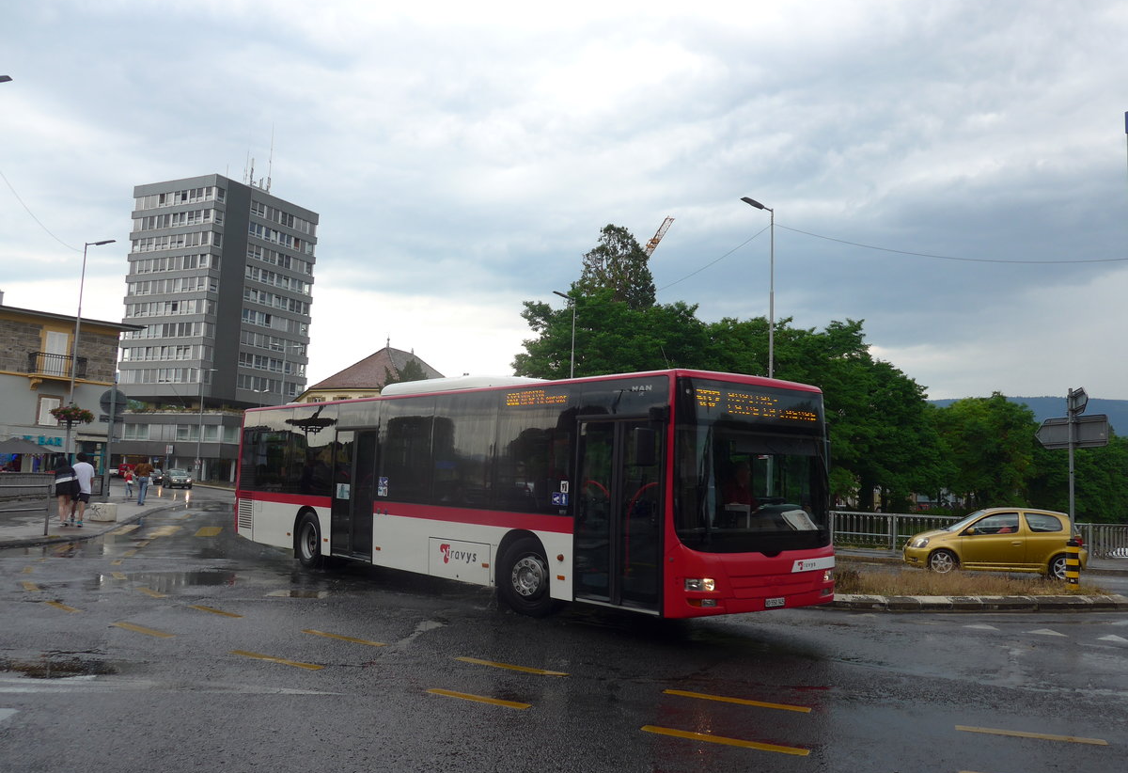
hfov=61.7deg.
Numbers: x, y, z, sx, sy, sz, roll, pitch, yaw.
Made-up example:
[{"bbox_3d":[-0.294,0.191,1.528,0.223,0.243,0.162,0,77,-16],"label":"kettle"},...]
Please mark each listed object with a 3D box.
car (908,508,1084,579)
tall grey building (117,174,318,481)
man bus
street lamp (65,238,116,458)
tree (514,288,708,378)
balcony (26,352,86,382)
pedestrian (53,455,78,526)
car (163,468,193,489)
[{"bbox_3d":[8.920,3.265,19.950,3.615,1.500,1.660,1,-6,8],"label":"car"},{"bbox_3d":[-49.748,-7.160,136.431,15.995,40.201,19.952,0,-6,27],"label":"tall grey building"},{"bbox_3d":[-1.537,1.461,14.296,2.520,2.980,11.980,7,-7,-38],"label":"man bus"},{"bbox_3d":[-15.426,-0.505,30.520,1.150,8.500,0.300,1,-6,9],"label":"street lamp"},{"bbox_3d":[1.908,0.831,43.461,9.200,10.784,9.000,2,-6,3],"label":"tree"},{"bbox_3d":[-24.246,-0.863,45.203,1.086,1.217,2.234,-2,-7,38],"label":"balcony"},{"bbox_3d":[-11.641,2.460,22.182,0.580,1.640,0.500,3,-6,-12],"label":"pedestrian"},{"bbox_3d":[-29.103,6.819,70.594,1.750,1.500,4.200,6,-7,-30],"label":"car"}]

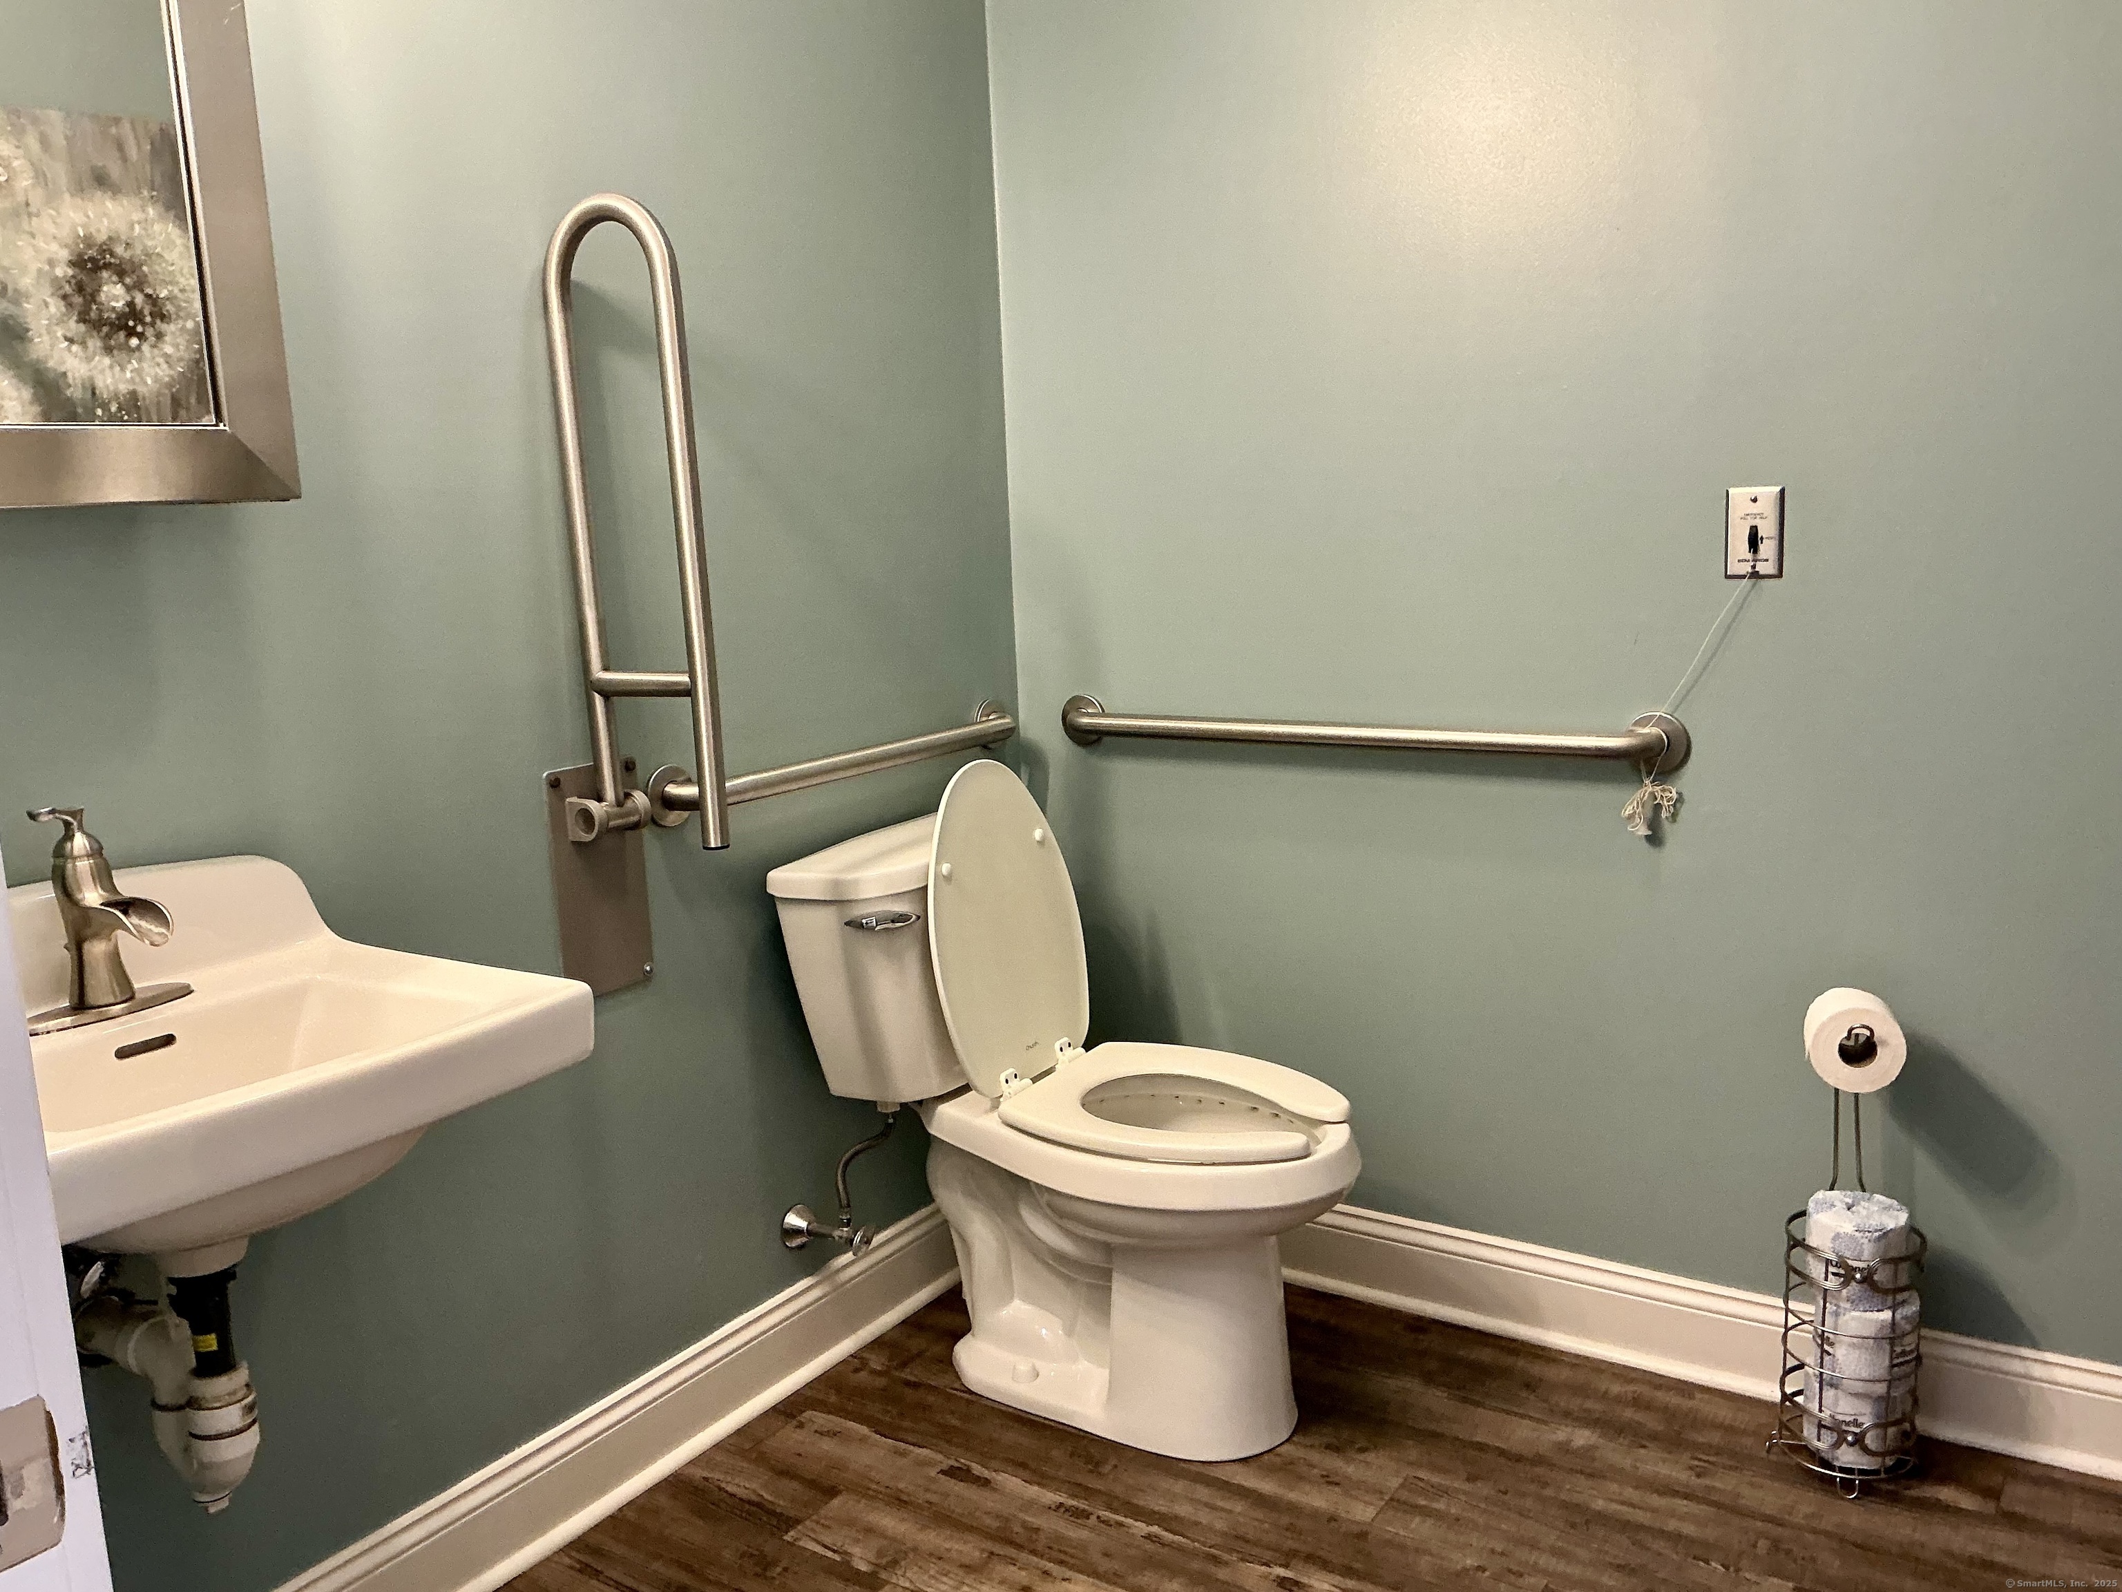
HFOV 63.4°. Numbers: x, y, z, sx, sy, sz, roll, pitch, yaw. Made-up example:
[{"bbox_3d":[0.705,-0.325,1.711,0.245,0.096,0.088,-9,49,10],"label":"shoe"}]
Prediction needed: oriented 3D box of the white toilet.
[{"bbox_3d":[0.052,0.392,2.375,0.759,0.884,0.452,4,12,34],"label":"white toilet"}]

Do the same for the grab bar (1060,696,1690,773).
[{"bbox_3d":[0.397,-0.090,2.507,0.997,0.080,0.075,4,12,34],"label":"grab bar"}]

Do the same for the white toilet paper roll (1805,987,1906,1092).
[{"bbox_3d":[0.974,0.301,2.106,0.106,0.106,0.101,0,10,16],"label":"white toilet paper roll"}]

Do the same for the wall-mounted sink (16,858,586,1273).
[{"bbox_3d":[-0.744,0.265,1.469,0.460,0.339,0.509,4,12,34],"label":"wall-mounted sink"}]

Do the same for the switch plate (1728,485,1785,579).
[{"bbox_3d":[0.876,-0.334,2.171,0.069,0.116,0.014,4,12,34],"label":"switch plate"}]

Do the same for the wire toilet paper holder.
[{"bbox_3d":[0.981,0.553,2.126,0.176,0.573,0.176,1,10,20],"label":"wire toilet paper holder"}]

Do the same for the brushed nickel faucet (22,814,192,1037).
[{"bbox_3d":[-0.833,0.102,1.495,0.204,0.189,0.161,4,12,34],"label":"brushed nickel faucet"}]

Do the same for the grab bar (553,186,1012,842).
[{"bbox_3d":[-0.264,-0.369,2.325,0.239,0.747,0.904,4,12,34],"label":"grab bar"}]

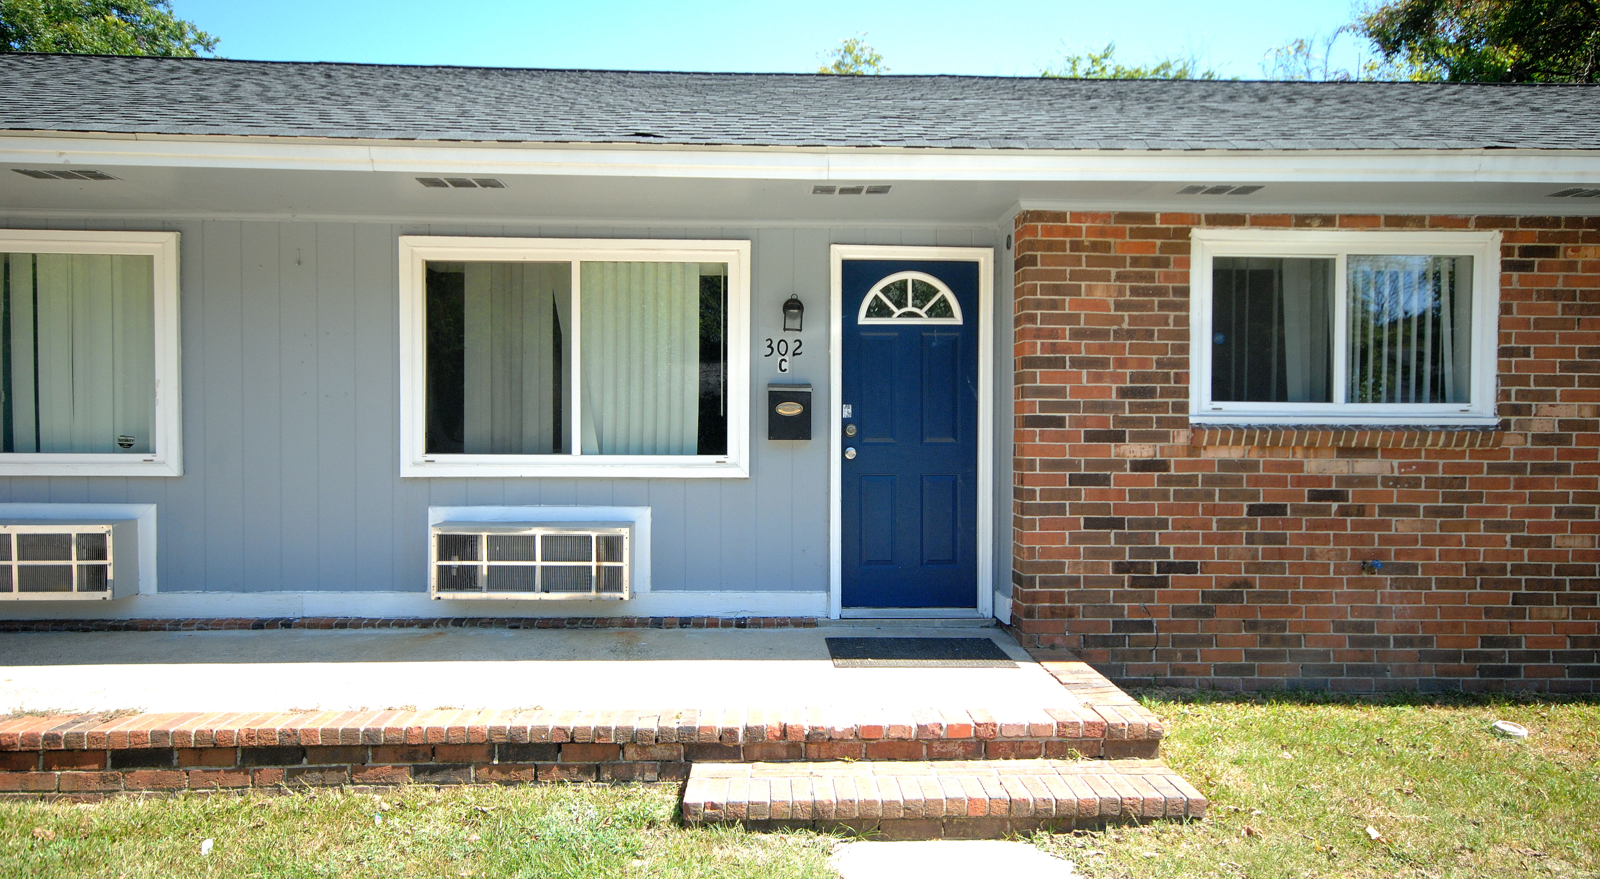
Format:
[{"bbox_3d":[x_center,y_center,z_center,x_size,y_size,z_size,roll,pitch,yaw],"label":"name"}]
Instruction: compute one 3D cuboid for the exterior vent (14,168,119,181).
[{"bbox_3d":[-3.428,-1.244,4.385,0.383,0.020,0.207,0,1,-2],"label":"exterior vent"}]

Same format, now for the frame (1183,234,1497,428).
[{"bbox_3d":[2.886,-0.588,4.944,1.700,1.016,0.101,0,1,-2],"label":"frame"}]

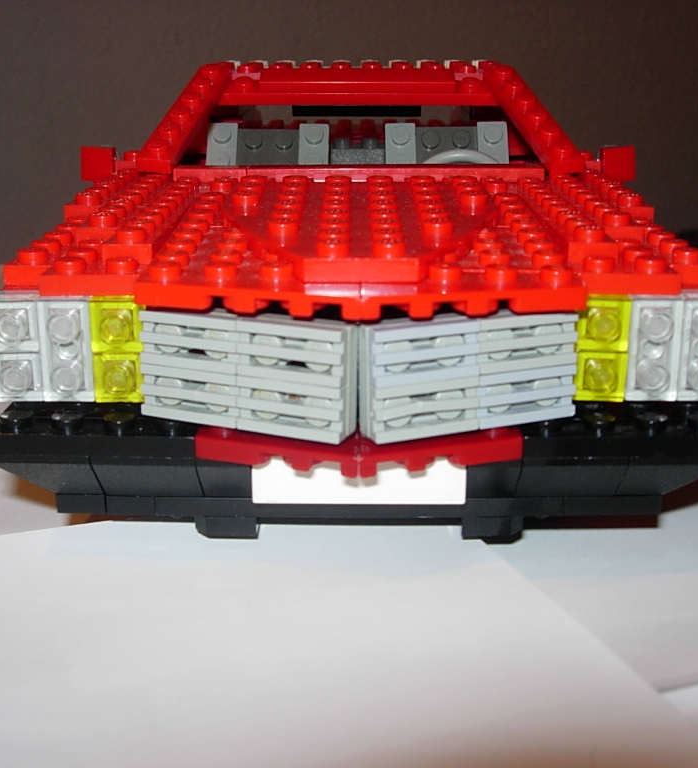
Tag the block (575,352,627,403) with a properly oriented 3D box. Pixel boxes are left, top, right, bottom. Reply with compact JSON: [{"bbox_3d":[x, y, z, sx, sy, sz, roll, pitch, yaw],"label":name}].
[{"bbox_3d":[0.038,-0.003,0.175,0.008,0.008,0.011,0,17,0],"label":"block"}]

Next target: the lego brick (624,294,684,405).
[{"bbox_3d":[0.046,-0.006,0.174,0.008,0.016,0.011,0,17,0],"label":"lego brick"}]

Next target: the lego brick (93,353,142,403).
[{"bbox_3d":[-0.035,-0.003,0.175,0.008,0.008,0.011,0,17,0],"label":"lego brick"}]

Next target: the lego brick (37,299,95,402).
[{"bbox_3d":[-0.042,-0.006,0.174,0.008,0.016,0.011,0,17,0],"label":"lego brick"}]

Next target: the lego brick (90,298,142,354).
[{"bbox_3d":[-0.035,-0.010,0.173,0.008,0.008,0.011,0,17,0],"label":"lego brick"}]

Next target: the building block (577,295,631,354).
[{"bbox_3d":[0.038,-0.010,0.172,0.008,0.008,0.011,0,17,0],"label":"building block"}]

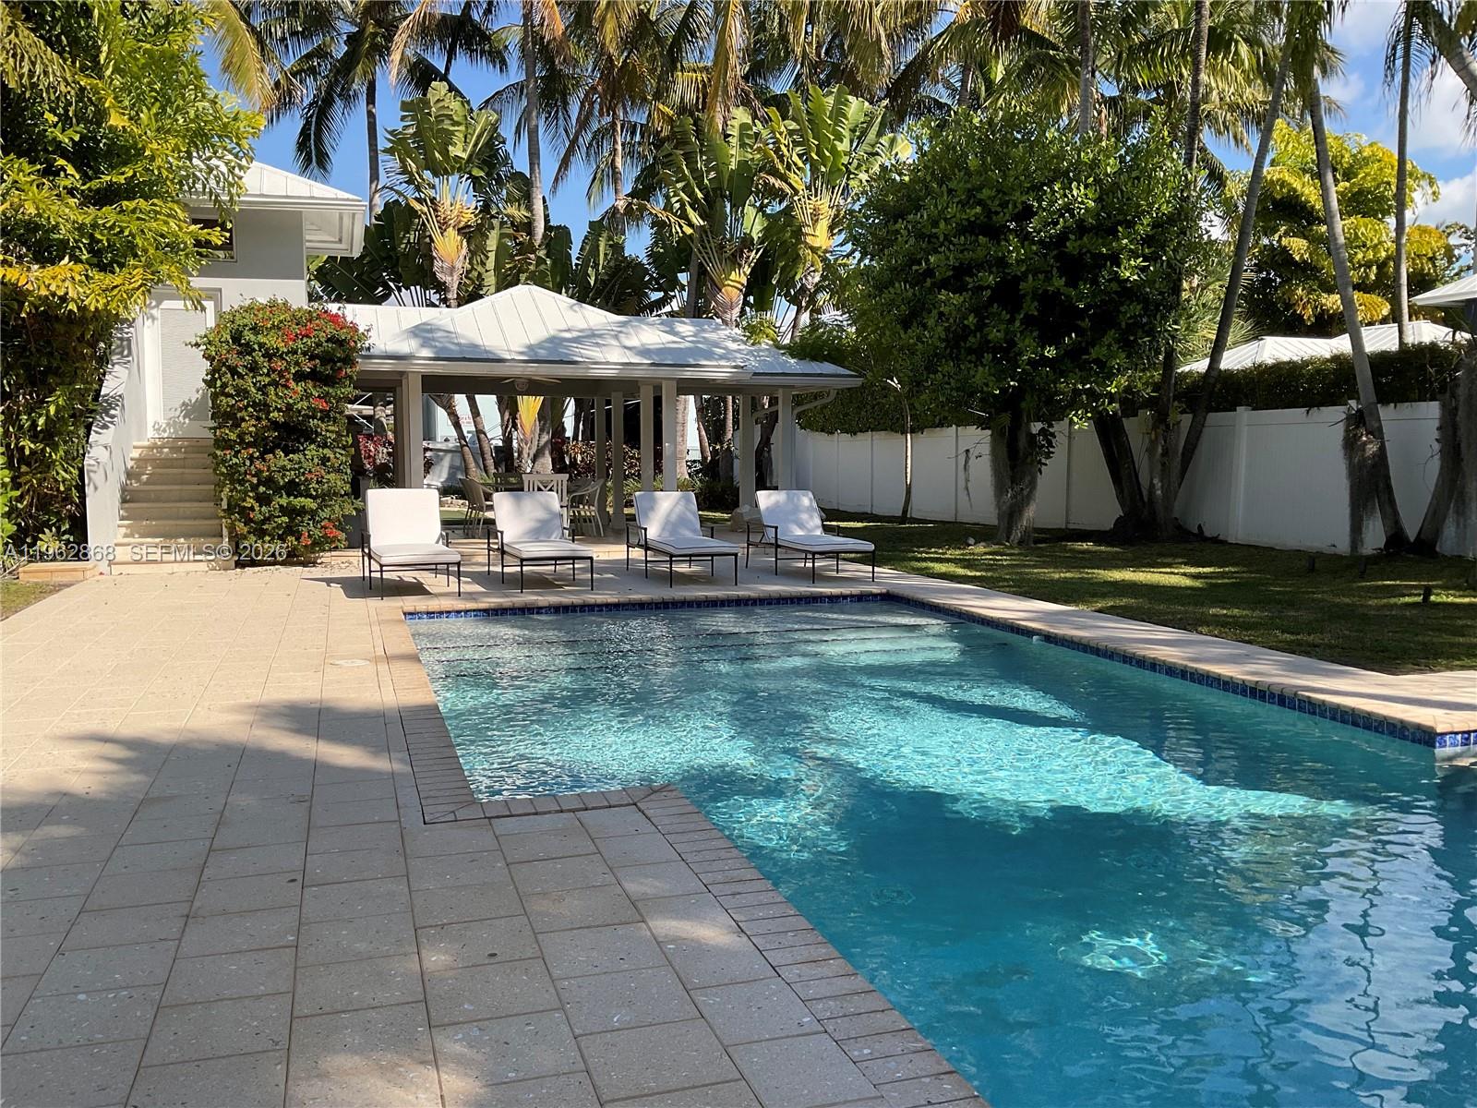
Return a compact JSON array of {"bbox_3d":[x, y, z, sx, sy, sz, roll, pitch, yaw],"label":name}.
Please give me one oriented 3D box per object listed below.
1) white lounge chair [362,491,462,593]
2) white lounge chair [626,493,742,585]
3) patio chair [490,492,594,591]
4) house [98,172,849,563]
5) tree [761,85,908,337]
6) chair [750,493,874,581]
[{"bbox_3d":[-3.224,-0.132,12.123,0.763,0.940,1.887,-2,5,-21],"label":"white lounge chair"},{"bbox_3d":[-0.623,-0.218,13.240,0.763,0.940,1.887,-1,5,-18],"label":"white lounge chair"},{"bbox_3d":[-2.054,-0.178,12.715,0.763,0.940,1.887,-2,5,-20],"label":"patio chair"},{"bbox_3d":[-3.715,-2.934,17.961,10.257,5.589,6.838,-1,5,-18],"label":"house"},{"bbox_3d":[2.148,-5.804,28.387,2.800,9.453,2.700,-1,5,-18],"label":"tree"},{"bbox_3d":[0.764,-0.243,13.566,0.763,0.940,1.887,-2,5,-20],"label":"chair"}]

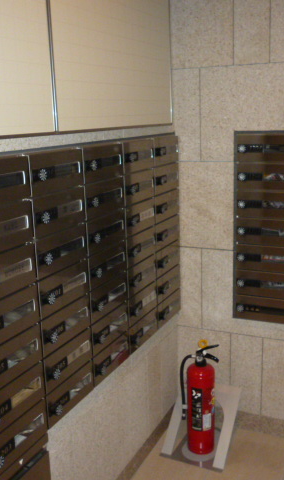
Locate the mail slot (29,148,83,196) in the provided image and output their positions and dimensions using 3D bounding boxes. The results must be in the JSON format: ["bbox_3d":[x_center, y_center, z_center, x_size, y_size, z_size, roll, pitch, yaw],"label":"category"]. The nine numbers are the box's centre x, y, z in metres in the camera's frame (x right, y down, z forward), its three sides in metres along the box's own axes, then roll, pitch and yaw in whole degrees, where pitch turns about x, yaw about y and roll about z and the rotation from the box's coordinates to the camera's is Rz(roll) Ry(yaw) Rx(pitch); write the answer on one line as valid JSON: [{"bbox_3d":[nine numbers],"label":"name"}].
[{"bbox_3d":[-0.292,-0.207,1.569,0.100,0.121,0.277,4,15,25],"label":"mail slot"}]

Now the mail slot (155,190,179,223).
[{"bbox_3d":[0.075,-0.149,2.329,0.090,0.117,0.271,4,15,25],"label":"mail slot"}]

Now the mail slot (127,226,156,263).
[{"bbox_3d":[-0.055,0.024,2.128,0.120,0.118,0.269,4,15,25],"label":"mail slot"}]

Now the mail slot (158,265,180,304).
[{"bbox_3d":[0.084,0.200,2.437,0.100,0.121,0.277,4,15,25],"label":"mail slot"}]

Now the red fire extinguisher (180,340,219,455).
[{"bbox_3d":[0.263,0.712,2.359,0.178,0.540,0.140,1,14,14],"label":"red fire extinguisher"}]

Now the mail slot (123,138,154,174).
[{"bbox_3d":[-0.051,-0.323,2.034,0.090,0.117,0.271,4,15,25],"label":"mail slot"}]

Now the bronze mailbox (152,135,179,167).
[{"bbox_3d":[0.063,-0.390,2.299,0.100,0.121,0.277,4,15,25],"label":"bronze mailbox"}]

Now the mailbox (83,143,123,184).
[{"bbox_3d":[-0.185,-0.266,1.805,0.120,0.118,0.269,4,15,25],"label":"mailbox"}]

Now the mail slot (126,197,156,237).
[{"bbox_3d":[-0.059,-0.093,2.101,0.120,0.118,0.269,4,15,25],"label":"mail slot"}]

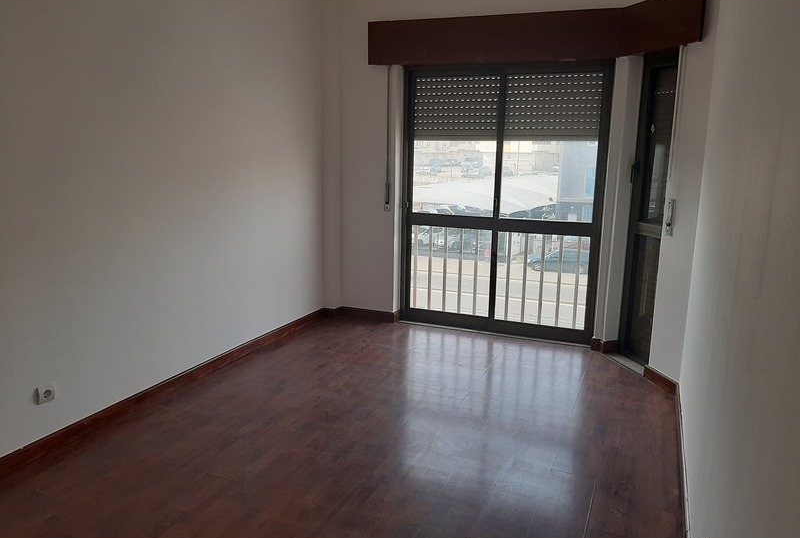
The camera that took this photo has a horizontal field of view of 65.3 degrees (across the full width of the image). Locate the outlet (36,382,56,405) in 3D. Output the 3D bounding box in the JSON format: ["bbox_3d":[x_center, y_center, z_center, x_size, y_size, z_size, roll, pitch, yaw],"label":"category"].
[{"bbox_3d":[-1.601,0.571,2.824,0.020,0.083,0.083,6,12,22],"label":"outlet"}]

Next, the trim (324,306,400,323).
[{"bbox_3d":[-0.328,0.371,5.138,0.620,0.072,0.025,6,12,22],"label":"trim"}]

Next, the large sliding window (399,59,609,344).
[{"bbox_3d":[0.730,-0.508,4.670,1.534,1.981,0.080,6,12,22],"label":"large sliding window"}]

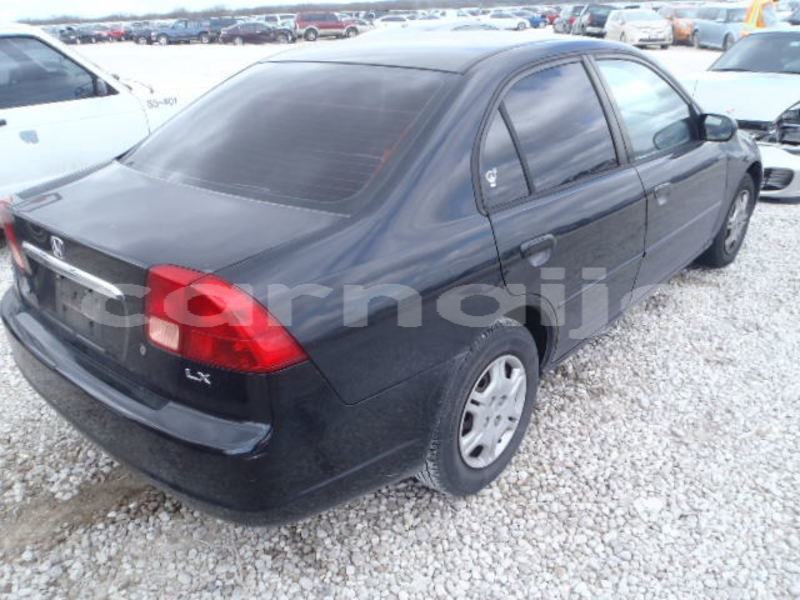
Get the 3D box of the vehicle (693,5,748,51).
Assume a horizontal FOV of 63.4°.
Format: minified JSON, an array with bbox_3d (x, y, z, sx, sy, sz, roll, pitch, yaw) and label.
[{"bbox_3d":[11.758,-9.479,22.464,1.700,1.430,3.750,-2,24,1],"label":"vehicle"}]

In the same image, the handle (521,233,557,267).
[{"bbox_3d":[0.437,-0.157,2.033,0.040,0.082,0.175,18,31,38],"label":"handle"}]

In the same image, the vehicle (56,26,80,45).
[{"bbox_3d":[-28.260,-22.685,55.500,1.780,1.470,4.500,-2,24,0],"label":"vehicle"}]

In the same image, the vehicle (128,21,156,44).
[{"bbox_3d":[-18.977,-20.658,50.043,4.500,1.580,1.800,-11,26,-20],"label":"vehicle"}]

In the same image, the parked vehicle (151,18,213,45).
[{"bbox_3d":[-14.789,-18.257,44.000,4.300,1.620,1.720,-11,26,-20],"label":"parked vehicle"}]

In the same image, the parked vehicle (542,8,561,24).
[{"bbox_3d":[15.081,-28.440,65.276,4.400,1.460,1.770,7,26,20],"label":"parked vehicle"}]

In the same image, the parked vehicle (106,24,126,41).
[{"bbox_3d":[-27.267,-25.635,62.141,1.750,1.460,4.400,-1,24,3],"label":"parked vehicle"}]

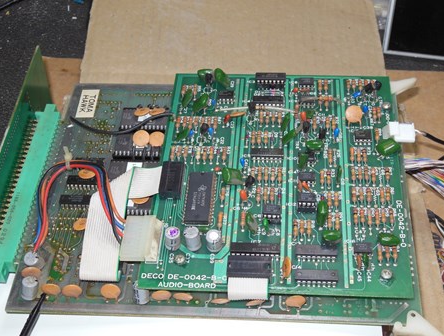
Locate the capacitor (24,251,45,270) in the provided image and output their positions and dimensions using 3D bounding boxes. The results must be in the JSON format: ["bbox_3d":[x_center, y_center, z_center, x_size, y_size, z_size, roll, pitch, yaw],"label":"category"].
[{"bbox_3d":[-0.104,0.053,0.358,0.008,0.011,0.008,1,52,6],"label":"capacitor"}]

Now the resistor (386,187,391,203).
[{"bbox_3d":[0.092,0.015,0.357,0.003,0.003,0.007,1,50,6],"label":"resistor"}]

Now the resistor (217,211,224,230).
[{"bbox_3d":[-0.001,0.028,0.352,0.003,0.003,0.008,1,50,6],"label":"resistor"}]

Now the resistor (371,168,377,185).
[{"bbox_3d":[0.088,0.004,0.373,0.003,0.003,0.008,1,52,6],"label":"resistor"}]

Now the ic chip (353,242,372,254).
[{"bbox_3d":[0.073,0.043,0.334,0.010,0.004,0.007,1,50,6],"label":"ic chip"}]

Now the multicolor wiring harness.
[{"bbox_3d":[-0.081,0.023,0.376,0.062,0.023,0.067,1,49,6],"label":"multicolor wiring harness"}]

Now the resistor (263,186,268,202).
[{"bbox_3d":[0.025,0.015,0.366,0.003,0.003,0.008,1,48,6],"label":"resistor"}]

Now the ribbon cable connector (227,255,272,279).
[{"bbox_3d":[0.014,0.052,0.333,0.022,0.007,0.012,1,52,6],"label":"ribbon cable connector"}]

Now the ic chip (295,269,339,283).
[{"bbox_3d":[0.049,0.056,0.335,0.021,0.004,0.007,1,52,6],"label":"ic chip"}]

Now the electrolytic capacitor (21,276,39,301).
[{"bbox_3d":[-0.104,0.065,0.348,0.008,0.011,0.008,8,45,-3],"label":"electrolytic capacitor"}]

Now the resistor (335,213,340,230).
[{"bbox_3d":[0.063,0.029,0.350,0.003,0.003,0.009,1,48,6],"label":"resistor"}]

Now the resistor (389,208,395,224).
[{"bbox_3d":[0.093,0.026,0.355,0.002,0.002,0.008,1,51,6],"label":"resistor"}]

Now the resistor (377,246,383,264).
[{"bbox_3d":[0.083,0.044,0.340,0.003,0.003,0.008,1,52,6],"label":"resistor"}]

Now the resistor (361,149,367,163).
[{"bbox_3d":[0.084,-0.008,0.382,0.003,0.003,0.007,1,52,6],"label":"resistor"}]

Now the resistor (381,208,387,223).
[{"bbox_3d":[0.087,0.026,0.348,0.003,0.003,0.007,1,50,6],"label":"resistor"}]

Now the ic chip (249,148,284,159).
[{"bbox_3d":[0.027,-0.008,0.385,0.019,0.004,0.007,1,49,6],"label":"ic chip"}]

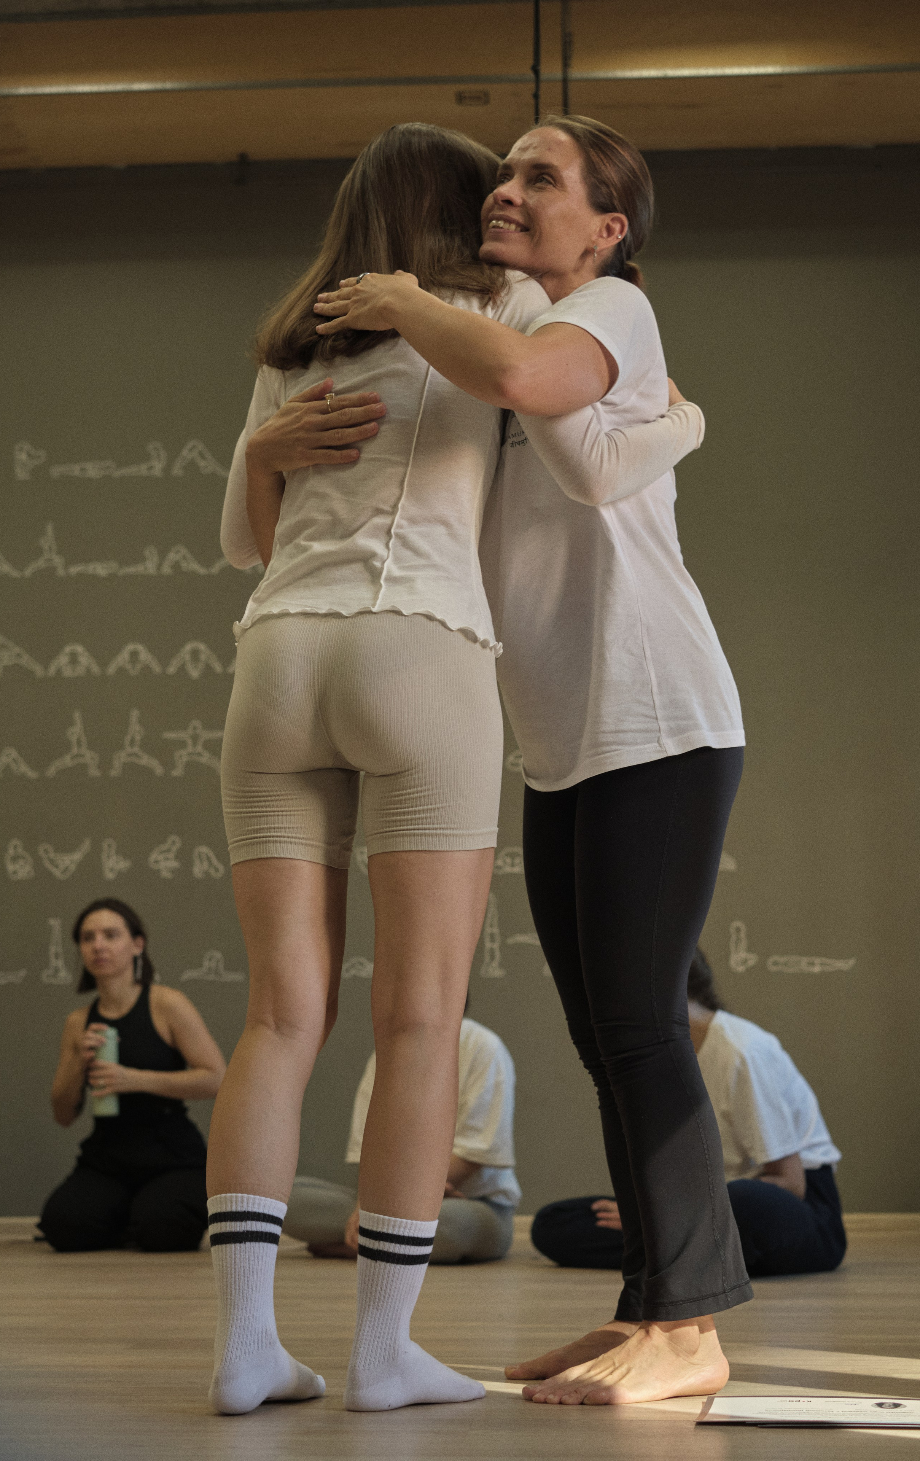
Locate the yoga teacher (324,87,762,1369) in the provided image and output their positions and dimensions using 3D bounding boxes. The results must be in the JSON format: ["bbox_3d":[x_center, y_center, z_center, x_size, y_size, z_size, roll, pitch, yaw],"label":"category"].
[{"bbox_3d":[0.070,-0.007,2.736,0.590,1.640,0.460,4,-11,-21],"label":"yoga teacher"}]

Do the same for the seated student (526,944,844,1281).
[{"bbox_3d":[0.521,0.840,4.847,0.630,0.730,0.630,6,-12,-31],"label":"seated student"}]

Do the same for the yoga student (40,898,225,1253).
[{"bbox_3d":[-0.894,0.930,5.900,0.520,0.950,0.630,-2,-11,11],"label":"yoga student"}]

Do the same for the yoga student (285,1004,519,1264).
[{"bbox_3d":[-0.114,0.906,5.324,0.620,0.780,0.570,-7,-12,33],"label":"yoga student"}]

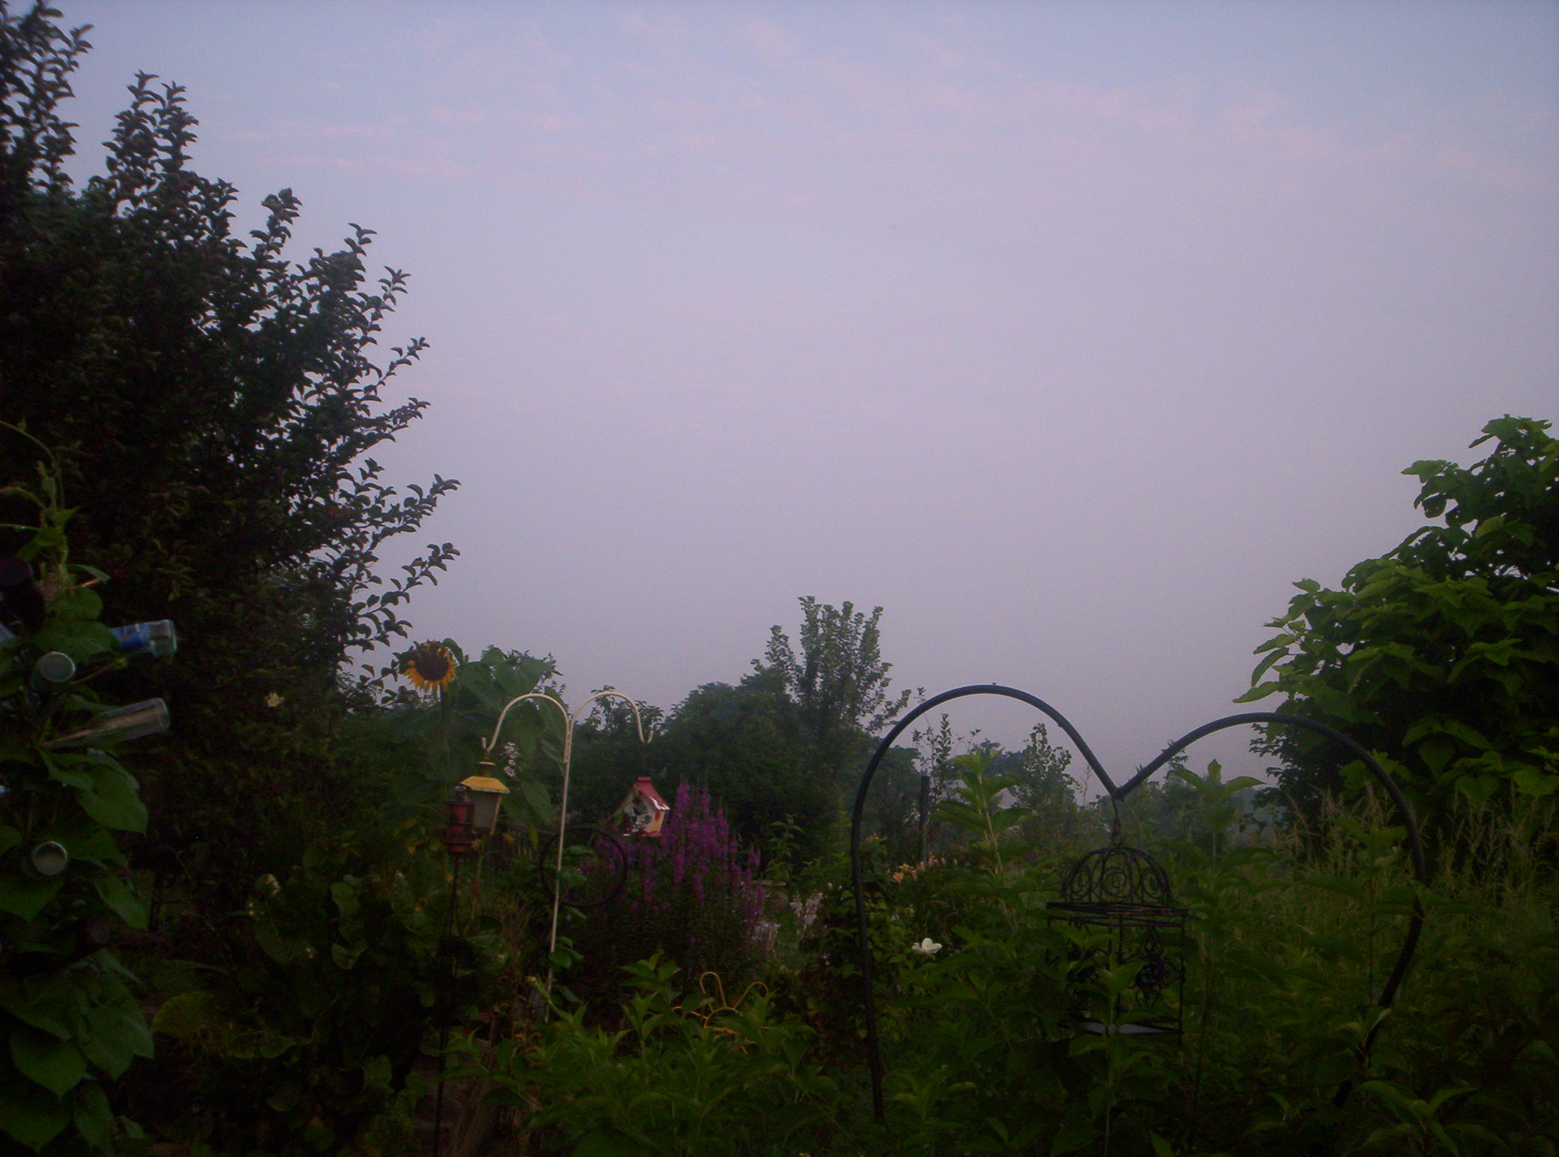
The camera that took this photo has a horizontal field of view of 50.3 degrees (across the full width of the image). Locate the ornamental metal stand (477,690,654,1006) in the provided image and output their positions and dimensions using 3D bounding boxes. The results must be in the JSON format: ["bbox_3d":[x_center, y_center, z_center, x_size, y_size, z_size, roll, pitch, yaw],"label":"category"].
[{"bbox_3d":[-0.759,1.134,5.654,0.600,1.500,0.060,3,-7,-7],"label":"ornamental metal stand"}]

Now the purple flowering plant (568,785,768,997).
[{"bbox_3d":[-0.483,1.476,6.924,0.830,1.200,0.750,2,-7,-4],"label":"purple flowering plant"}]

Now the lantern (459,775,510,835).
[{"bbox_3d":[-1.012,0.774,5.700,0.155,0.215,0.150,5,-8,-22],"label":"lantern"}]

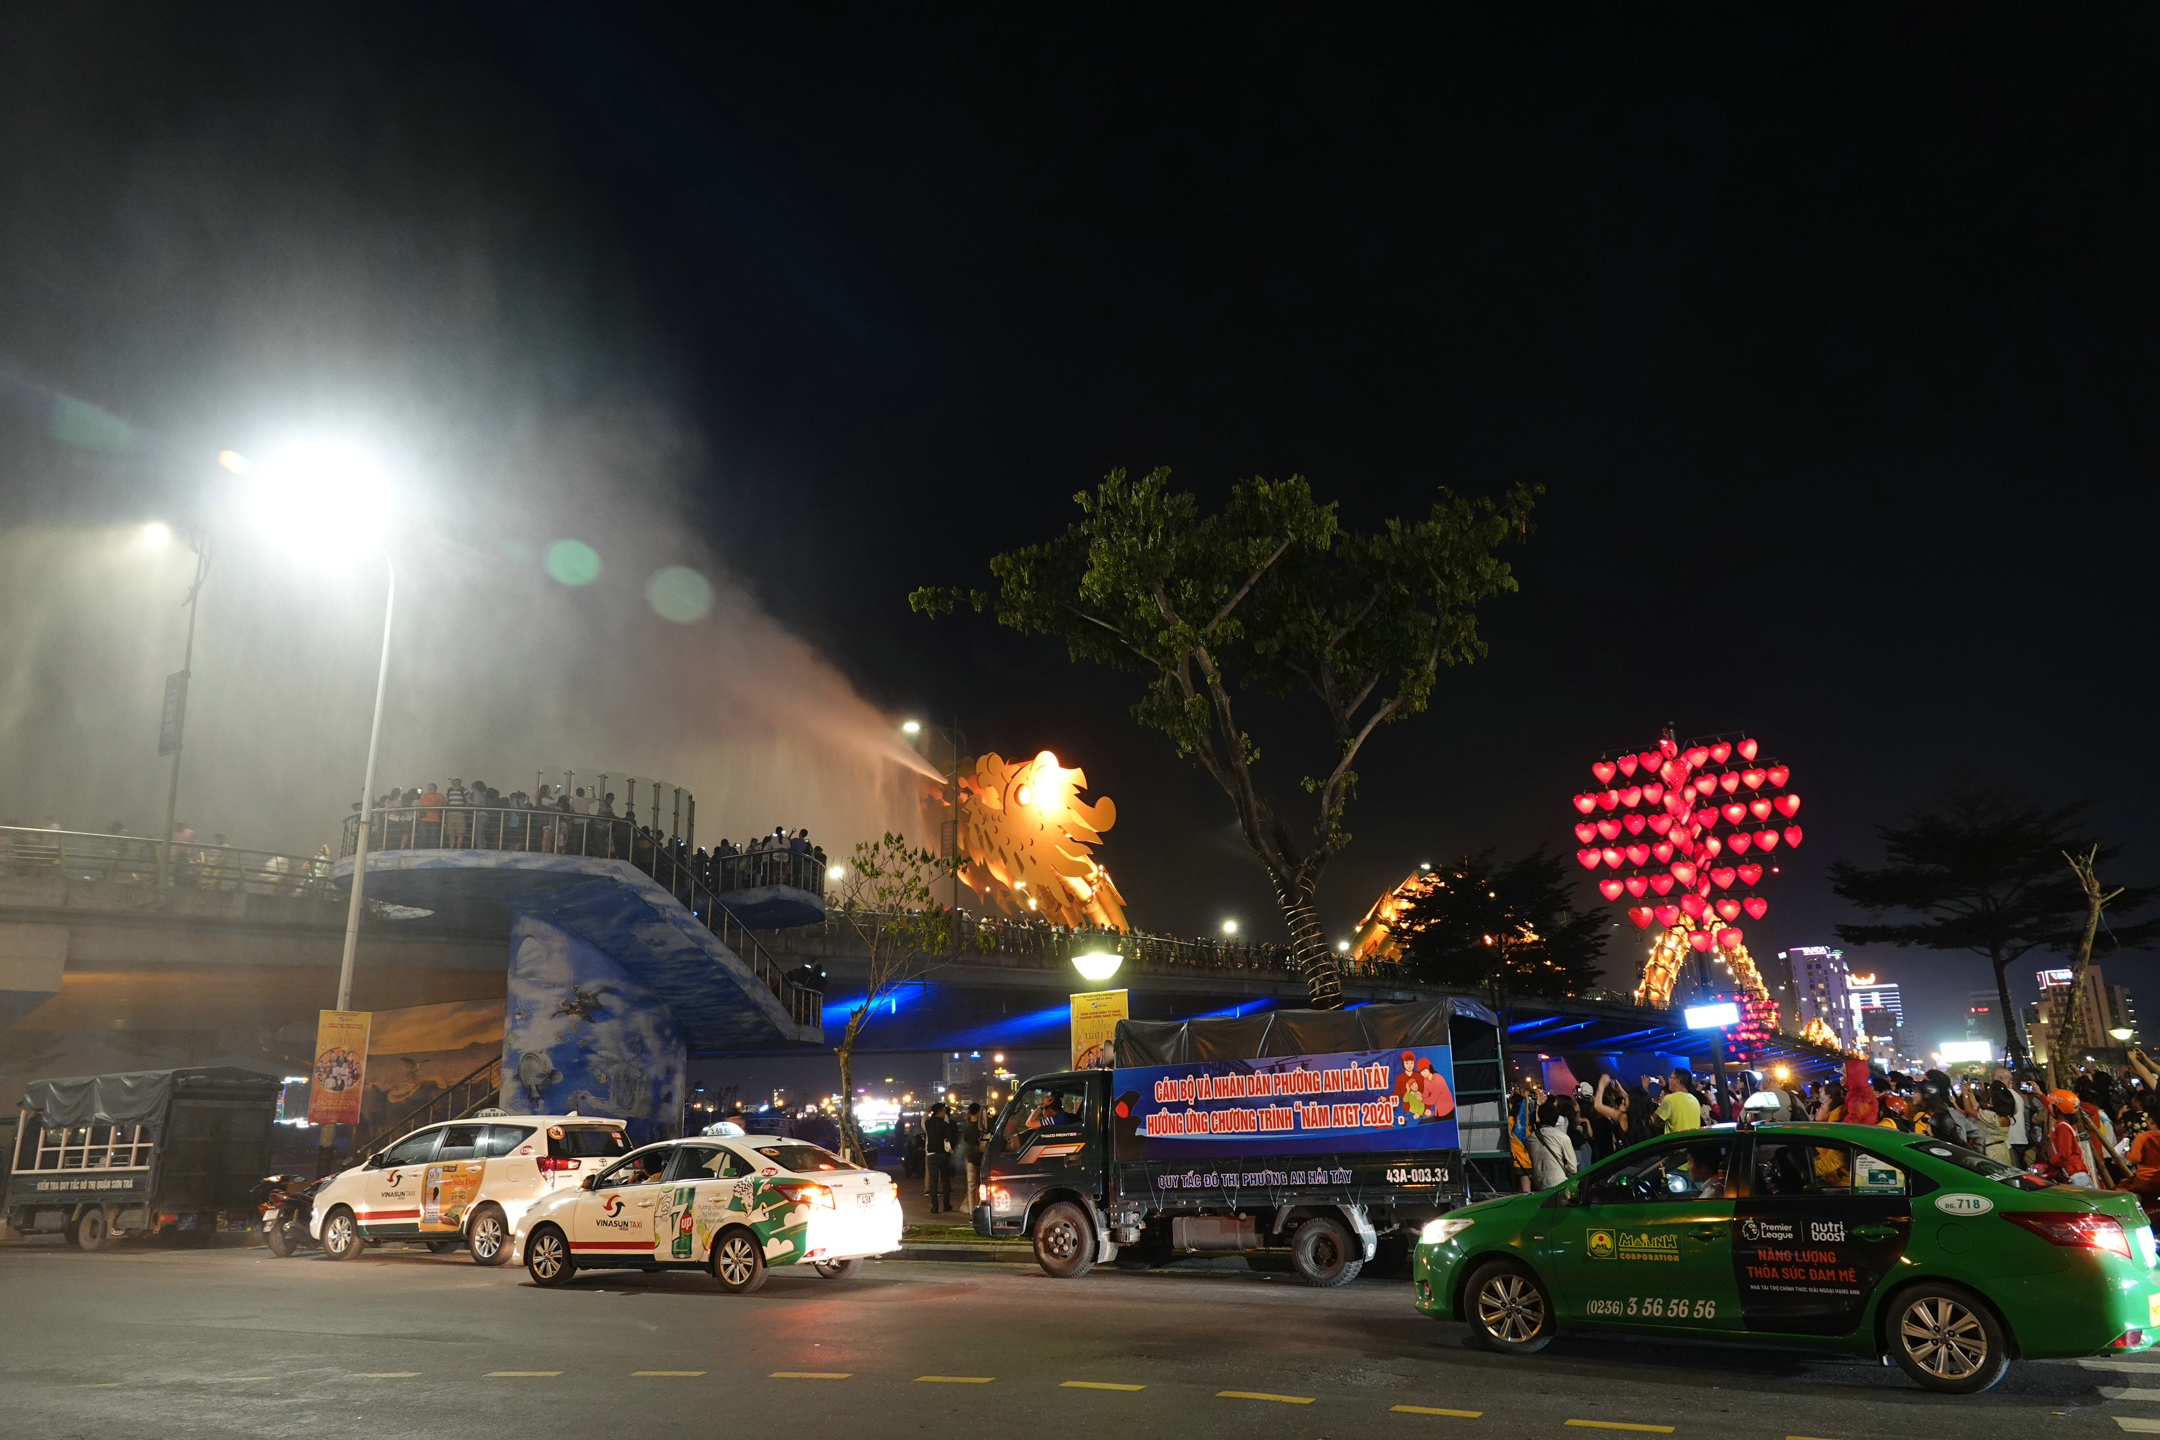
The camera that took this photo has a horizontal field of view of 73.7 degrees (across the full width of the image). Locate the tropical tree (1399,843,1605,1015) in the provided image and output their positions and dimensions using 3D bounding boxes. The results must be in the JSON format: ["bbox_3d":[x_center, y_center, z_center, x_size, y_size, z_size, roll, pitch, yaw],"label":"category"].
[{"bbox_3d":[9.947,6.643,33.376,5.200,7.700,5.200,-1,-15,0],"label":"tropical tree"}]

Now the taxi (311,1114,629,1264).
[{"bbox_3d":[-7.903,6.119,18.929,4.740,1.800,1.830,-9,-17,25],"label":"taxi"}]

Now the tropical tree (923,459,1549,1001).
[{"bbox_3d":[2.204,1.394,18.068,8.000,10.000,7.200,-1,-15,0],"label":"tropical tree"}]

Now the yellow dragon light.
[{"bbox_3d":[-3.110,8.325,95.244,7.500,13.000,12.000,-15,-20,40],"label":"yellow dragon light"}]

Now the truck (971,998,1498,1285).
[{"bbox_3d":[1.523,4.453,15.131,5.250,2.570,1.800,-8,-17,24],"label":"truck"}]

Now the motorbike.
[{"bbox_3d":[-10.710,6.882,20.180,0.720,1.120,1.880,-2,-15,3],"label":"motorbike"}]

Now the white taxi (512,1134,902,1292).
[{"bbox_3d":[-3.984,5.187,15.304,4.410,1.490,1.710,-9,-17,26],"label":"white taxi"}]

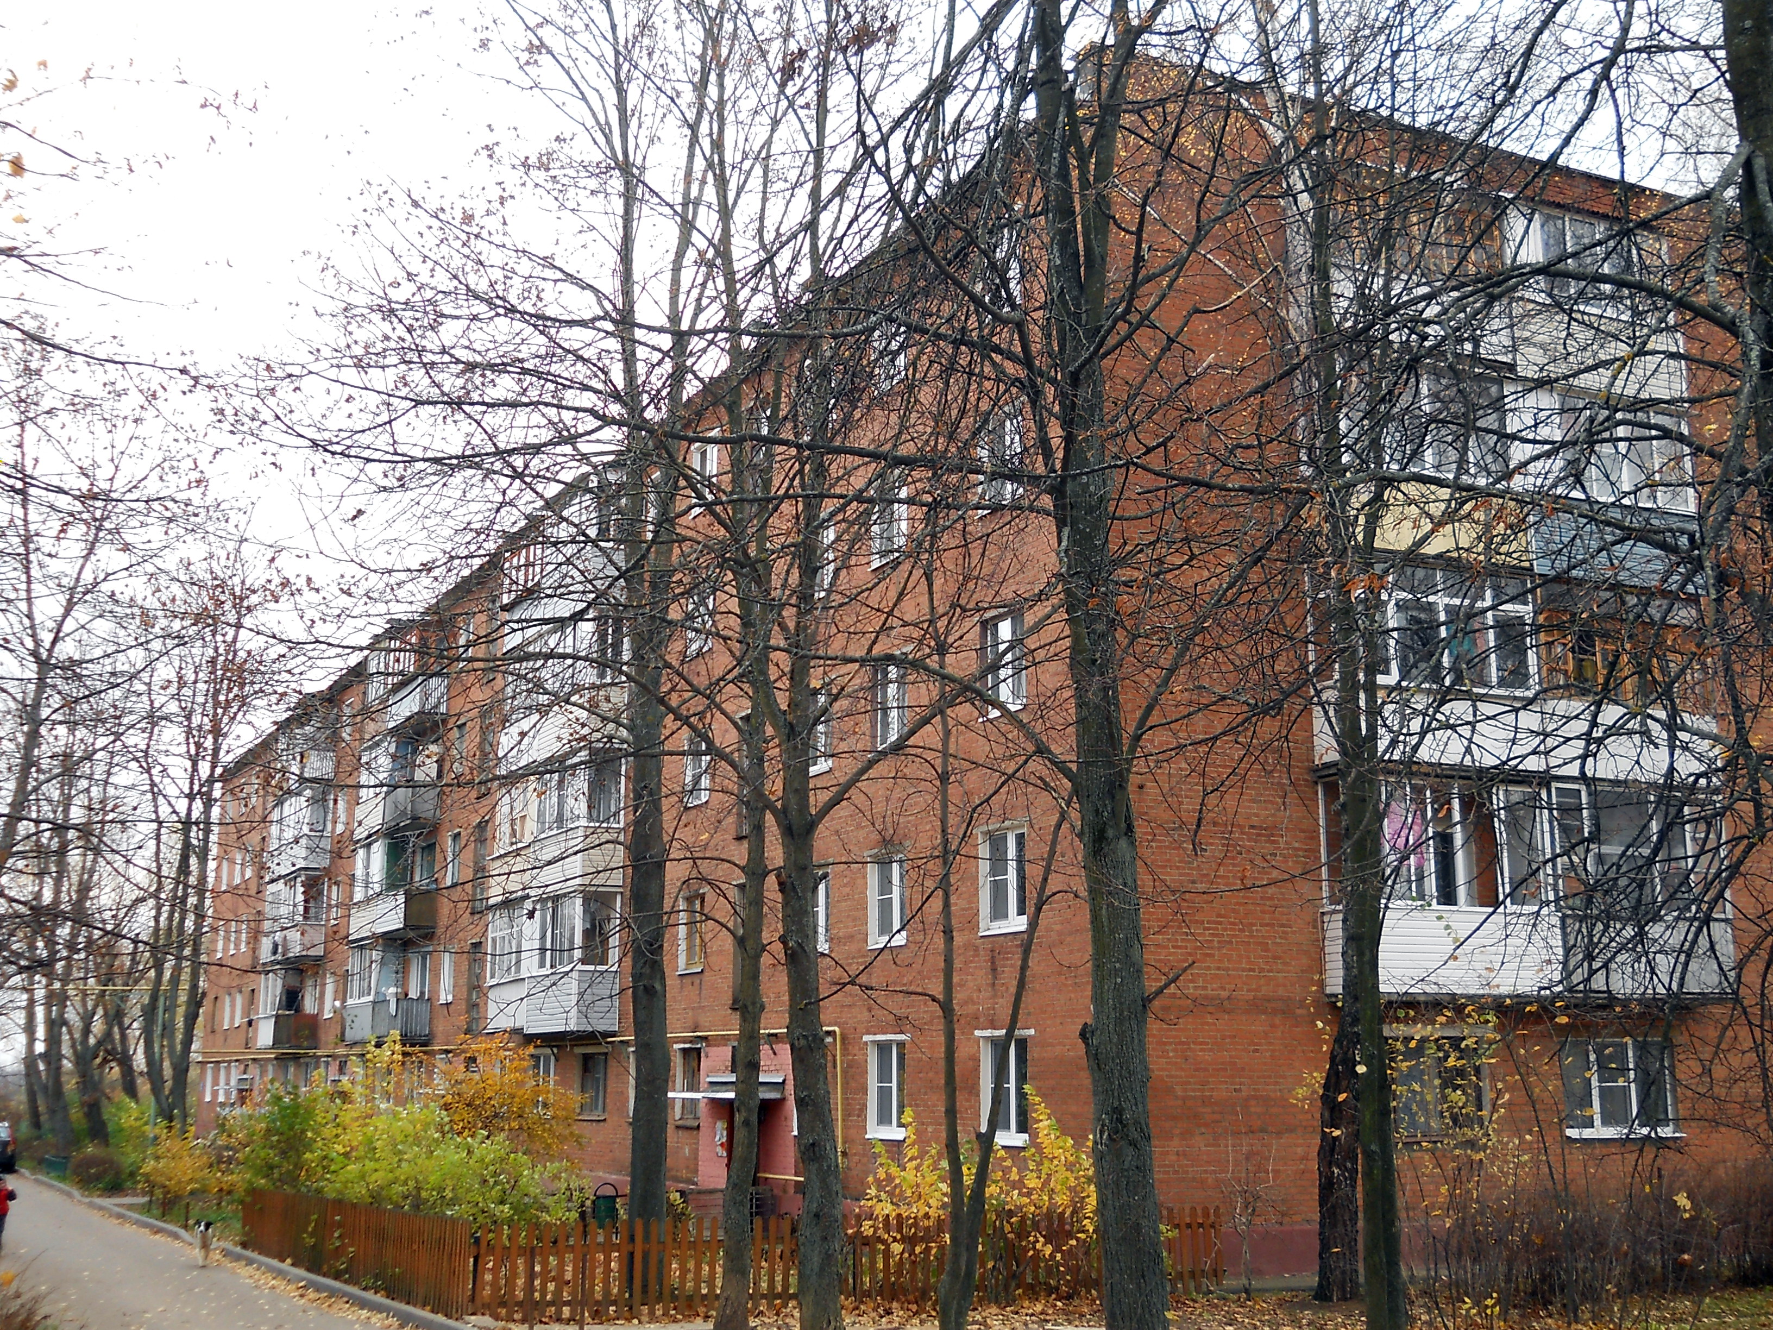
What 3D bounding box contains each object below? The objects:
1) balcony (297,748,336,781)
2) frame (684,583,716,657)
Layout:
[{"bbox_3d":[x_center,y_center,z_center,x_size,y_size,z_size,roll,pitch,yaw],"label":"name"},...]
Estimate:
[{"bbox_3d":[-18.560,3.472,67.747,0.850,1.100,3.250,6,-13,-25],"label":"balcony"},{"bbox_3d":[-3.295,-0.819,37.840,0.200,1.380,1.330,6,-13,-25],"label":"frame"}]

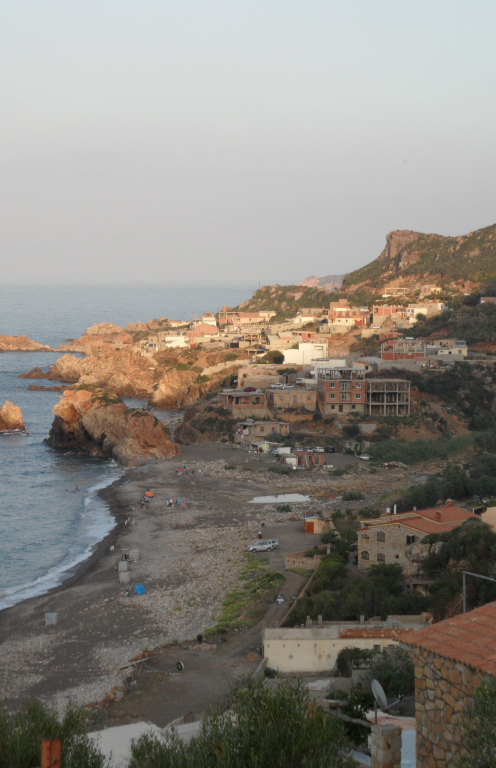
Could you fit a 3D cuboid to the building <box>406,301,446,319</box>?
[{"bbox_3d":[70.950,-29.570,705.480,15.000,6.800,10.000,1,3,14],"label":"building"}]

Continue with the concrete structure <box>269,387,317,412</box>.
[{"bbox_3d":[11.560,4.450,456.050,10.600,5.500,9.000,-1,3,-12],"label":"concrete structure"}]

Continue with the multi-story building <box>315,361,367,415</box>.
[{"bbox_3d":[26.240,1.300,492.930,11.500,13.300,12.000,-1,3,-9],"label":"multi-story building"}]

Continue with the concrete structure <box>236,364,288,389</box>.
[{"bbox_3d":[3.720,-1.980,471.700,12.800,5.700,9.000,0,3,2],"label":"concrete structure"}]

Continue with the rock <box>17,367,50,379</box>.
[{"bbox_3d":[-100.090,-5.370,832.120,14.500,4.900,8.500,0,3,0],"label":"rock"}]

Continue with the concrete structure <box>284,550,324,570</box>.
[{"bbox_3d":[8.740,27.160,274.570,5.000,1.800,5.200,2,4,25],"label":"concrete structure"}]

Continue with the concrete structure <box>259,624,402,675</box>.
[{"bbox_3d":[9.620,28.630,193.020,15.500,4.200,8.000,0,3,2],"label":"concrete structure"}]

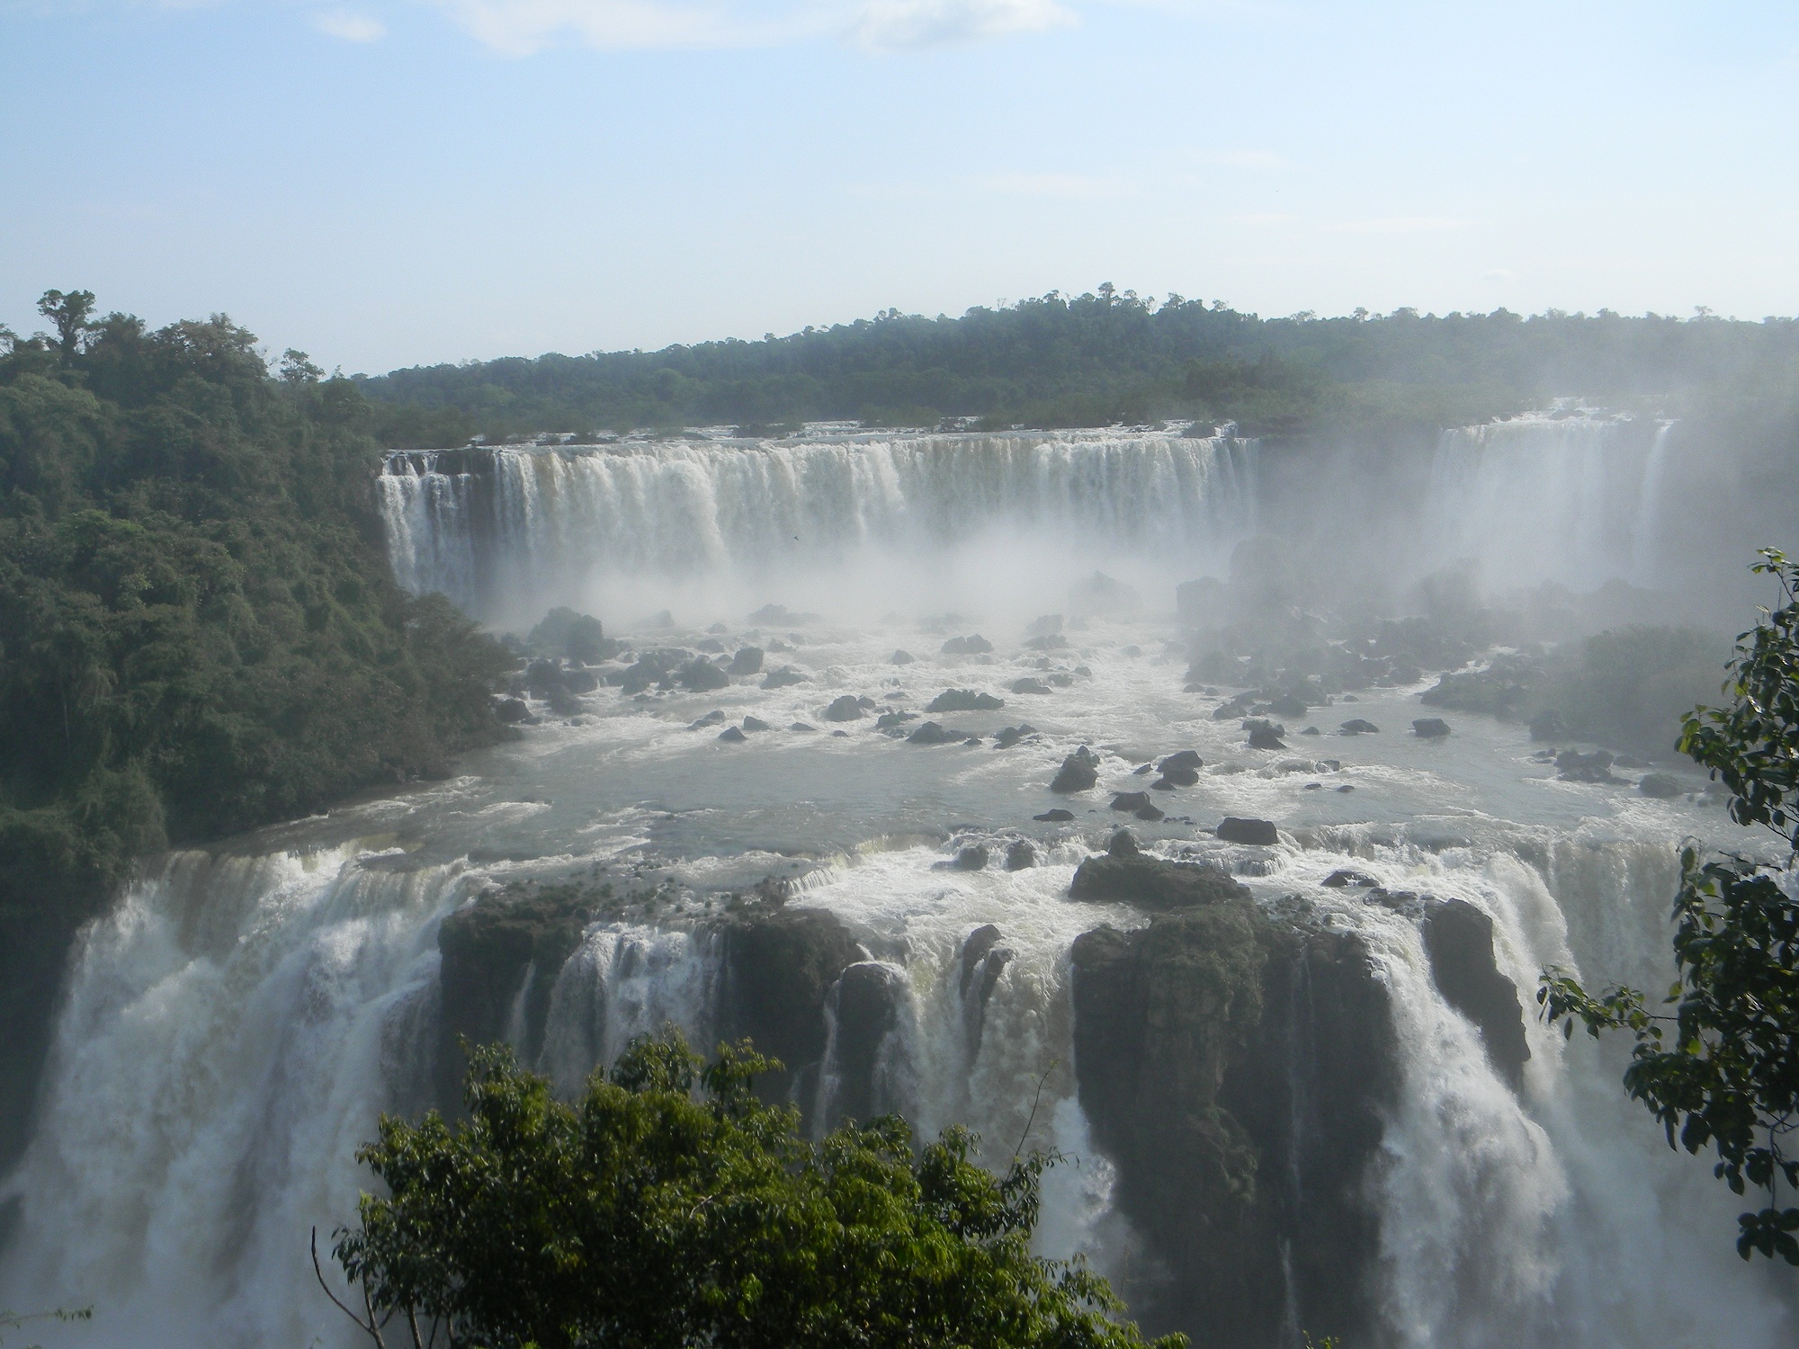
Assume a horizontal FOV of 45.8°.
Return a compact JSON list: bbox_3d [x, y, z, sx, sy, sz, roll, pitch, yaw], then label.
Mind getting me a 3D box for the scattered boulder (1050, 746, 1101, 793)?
[{"bbox_3d":[16.080,8.810,195.000,4.700,3.900,4.200,0,8,0],"label":"scattered boulder"}]

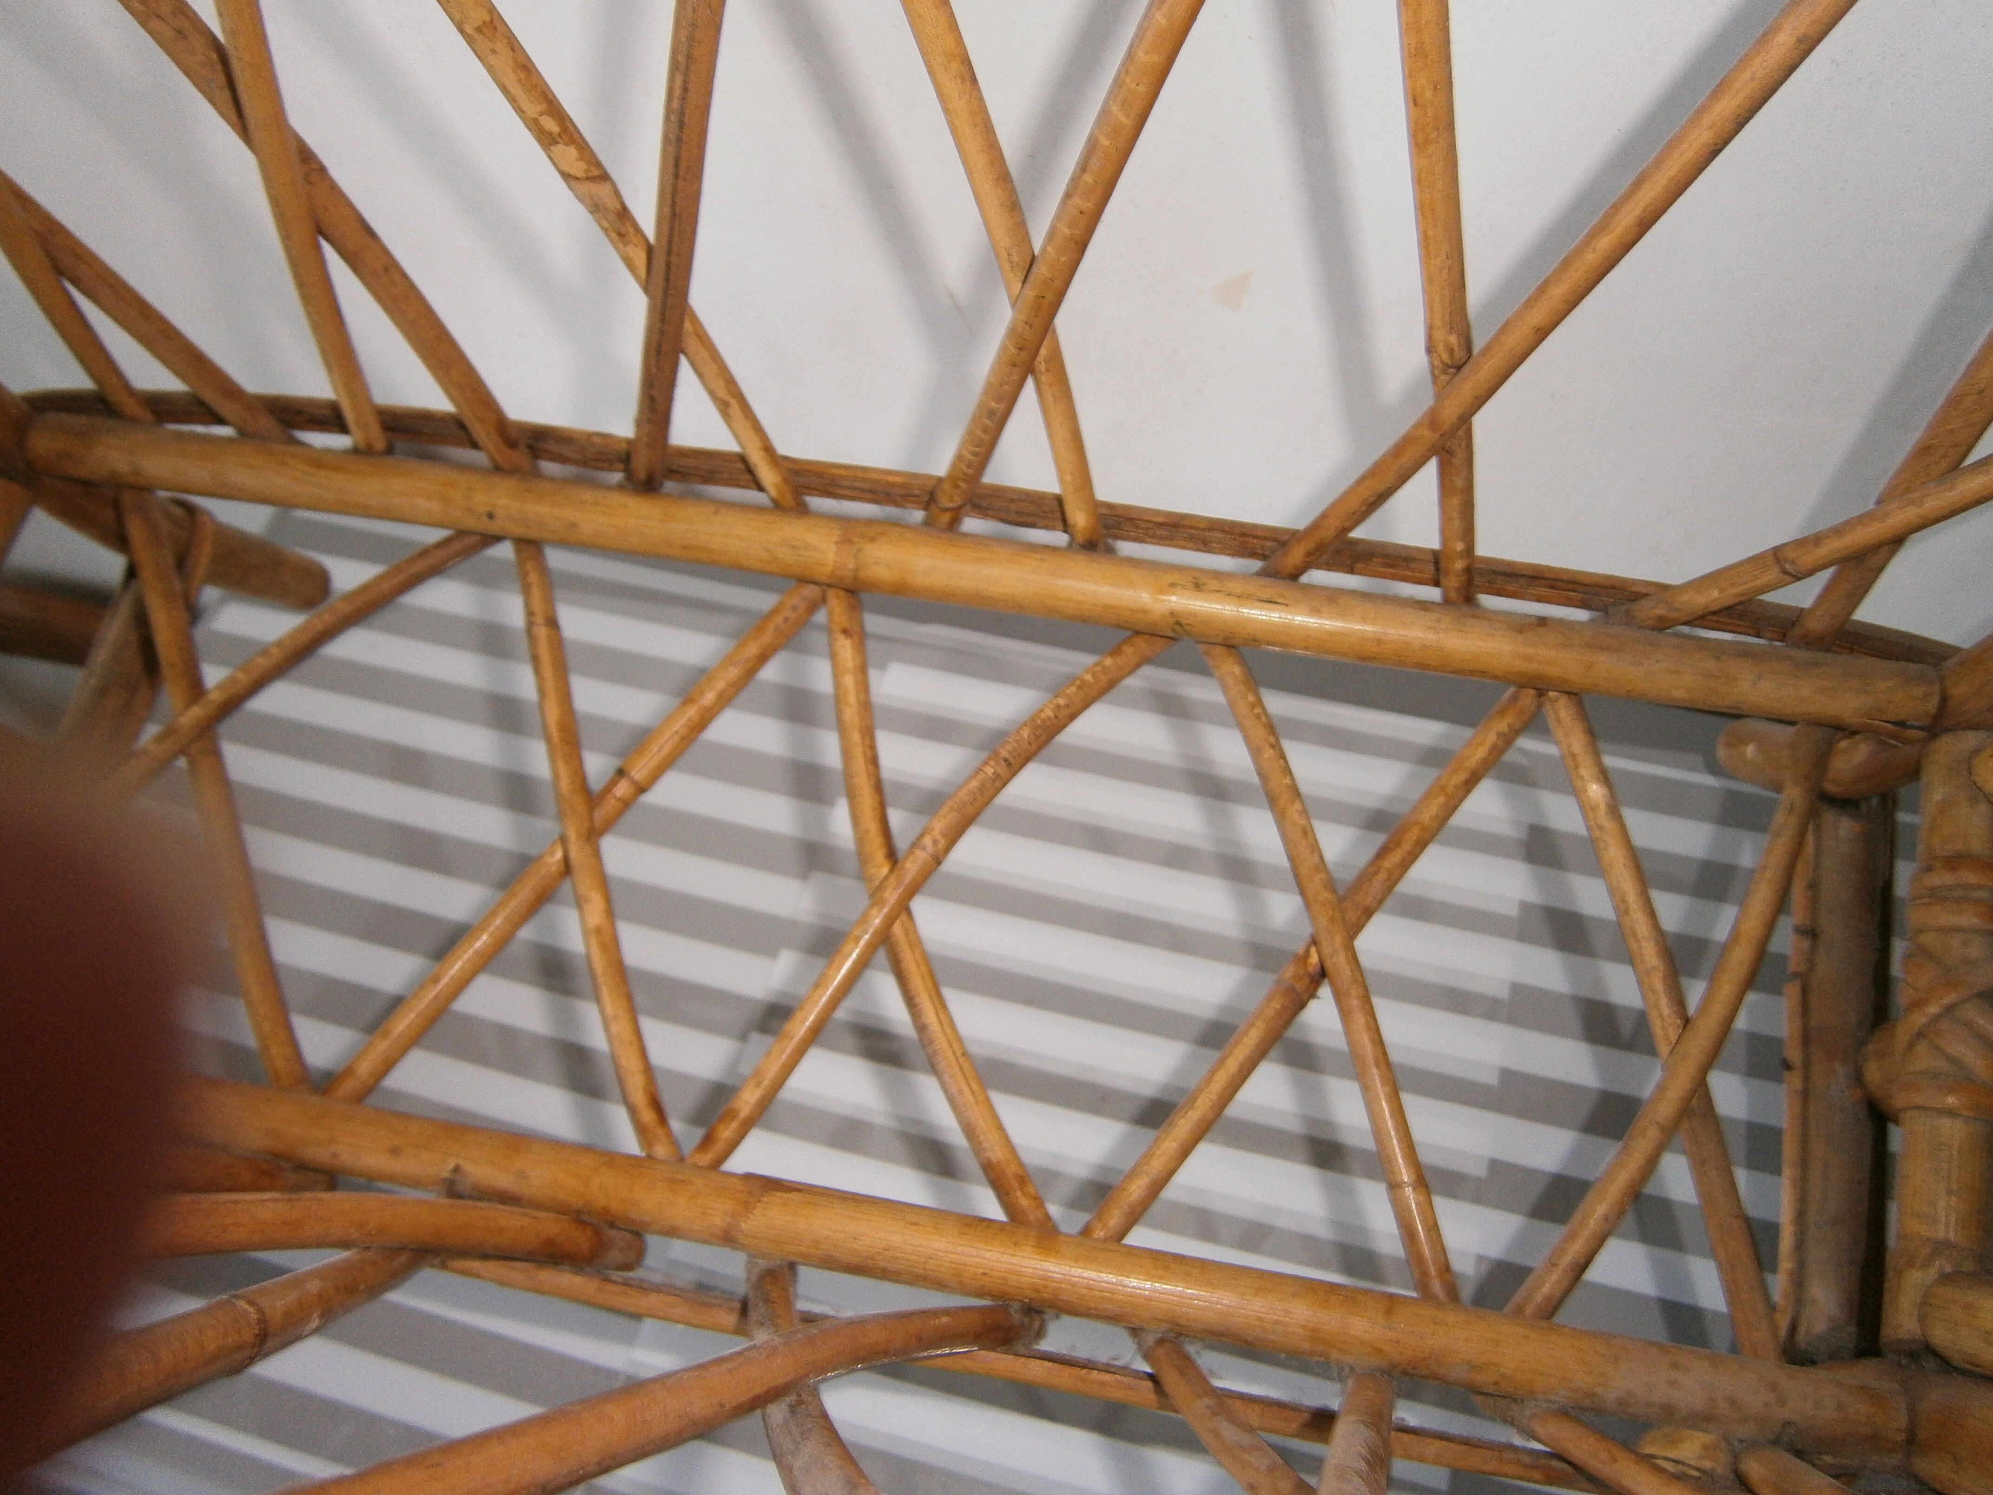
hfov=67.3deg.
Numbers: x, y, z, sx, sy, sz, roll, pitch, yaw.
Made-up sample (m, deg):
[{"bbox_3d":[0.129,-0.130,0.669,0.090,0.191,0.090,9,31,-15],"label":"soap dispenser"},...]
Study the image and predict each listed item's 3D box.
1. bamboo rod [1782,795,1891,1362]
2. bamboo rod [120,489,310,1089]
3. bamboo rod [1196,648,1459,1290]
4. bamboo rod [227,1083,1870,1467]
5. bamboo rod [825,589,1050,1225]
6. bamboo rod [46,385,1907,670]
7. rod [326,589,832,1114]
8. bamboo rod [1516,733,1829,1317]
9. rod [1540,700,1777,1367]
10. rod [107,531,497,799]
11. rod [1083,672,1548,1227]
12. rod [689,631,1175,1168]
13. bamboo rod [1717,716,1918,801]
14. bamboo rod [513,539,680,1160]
[{"bbox_3d":[0.318,0.117,0.562,0.033,0.033,0.238,10,71,8],"label":"bamboo rod"},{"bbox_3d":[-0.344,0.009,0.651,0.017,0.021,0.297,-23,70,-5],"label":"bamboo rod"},{"bbox_3d":[0.123,0.074,0.563,0.021,0.016,0.278,-15,69,-1],"label":"bamboo rod"},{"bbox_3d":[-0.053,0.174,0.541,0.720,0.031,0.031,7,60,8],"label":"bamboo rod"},{"bbox_3d":[-0.024,0.051,0.584,0.026,0.016,0.288,-16,69,-1],"label":"bamboo rod"},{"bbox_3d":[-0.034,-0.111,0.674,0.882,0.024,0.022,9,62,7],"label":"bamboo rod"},{"bbox_3d":[-0.165,0.034,0.603,0.016,0.015,0.291,37,77,16],"label":"rod"},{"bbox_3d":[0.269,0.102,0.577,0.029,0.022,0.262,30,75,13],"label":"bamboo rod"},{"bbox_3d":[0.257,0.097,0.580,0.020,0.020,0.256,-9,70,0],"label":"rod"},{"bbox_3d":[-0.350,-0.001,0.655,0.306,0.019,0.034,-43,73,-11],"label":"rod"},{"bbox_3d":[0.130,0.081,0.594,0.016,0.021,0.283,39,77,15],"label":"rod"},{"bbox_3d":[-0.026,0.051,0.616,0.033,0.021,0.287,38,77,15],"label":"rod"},{"bbox_3d":[0.334,0.004,0.598,0.093,0.030,0.030,5,59,7],"label":"bamboo rod"},{"bbox_3d":[-0.164,0.031,0.604,0.018,0.015,0.293,-17,69,-2],"label":"bamboo rod"}]

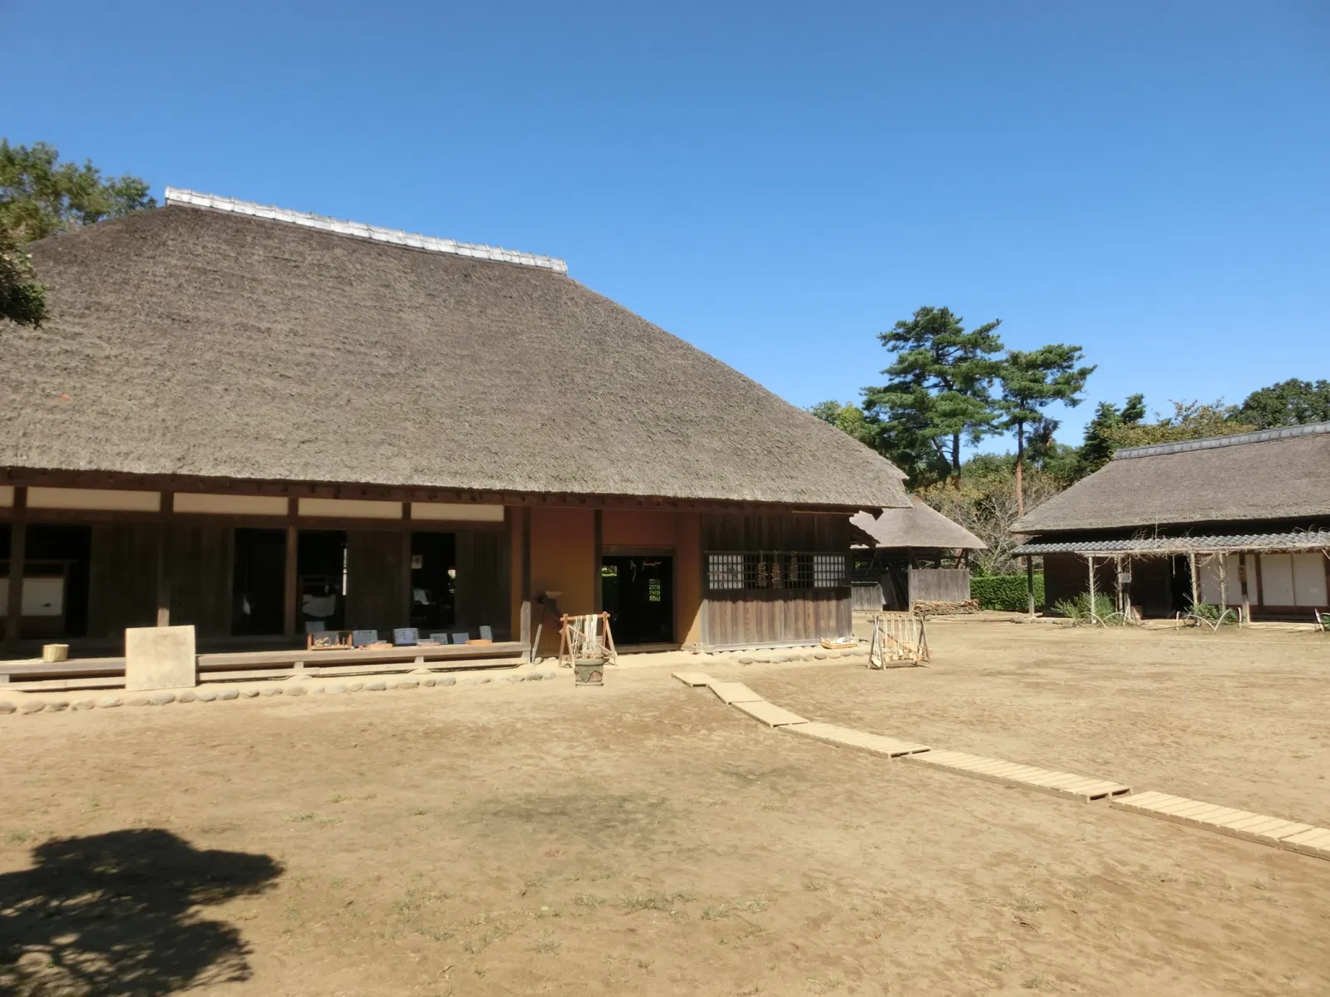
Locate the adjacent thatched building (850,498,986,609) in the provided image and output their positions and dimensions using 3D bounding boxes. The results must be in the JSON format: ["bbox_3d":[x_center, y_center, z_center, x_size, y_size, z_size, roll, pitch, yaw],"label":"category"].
[{"bbox_3d":[9.674,2.374,38.690,4.200,4.861,5.800,2,-6,-29],"label":"adjacent thatched building"}]

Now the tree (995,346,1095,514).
[{"bbox_3d":[21.601,-1.408,52.303,5.625,14.592,5.344,-2,-5,22],"label":"tree"}]

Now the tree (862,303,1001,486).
[{"bbox_3d":[15.383,-2.512,52.402,7.910,16.885,7.514,-2,-5,16],"label":"tree"}]

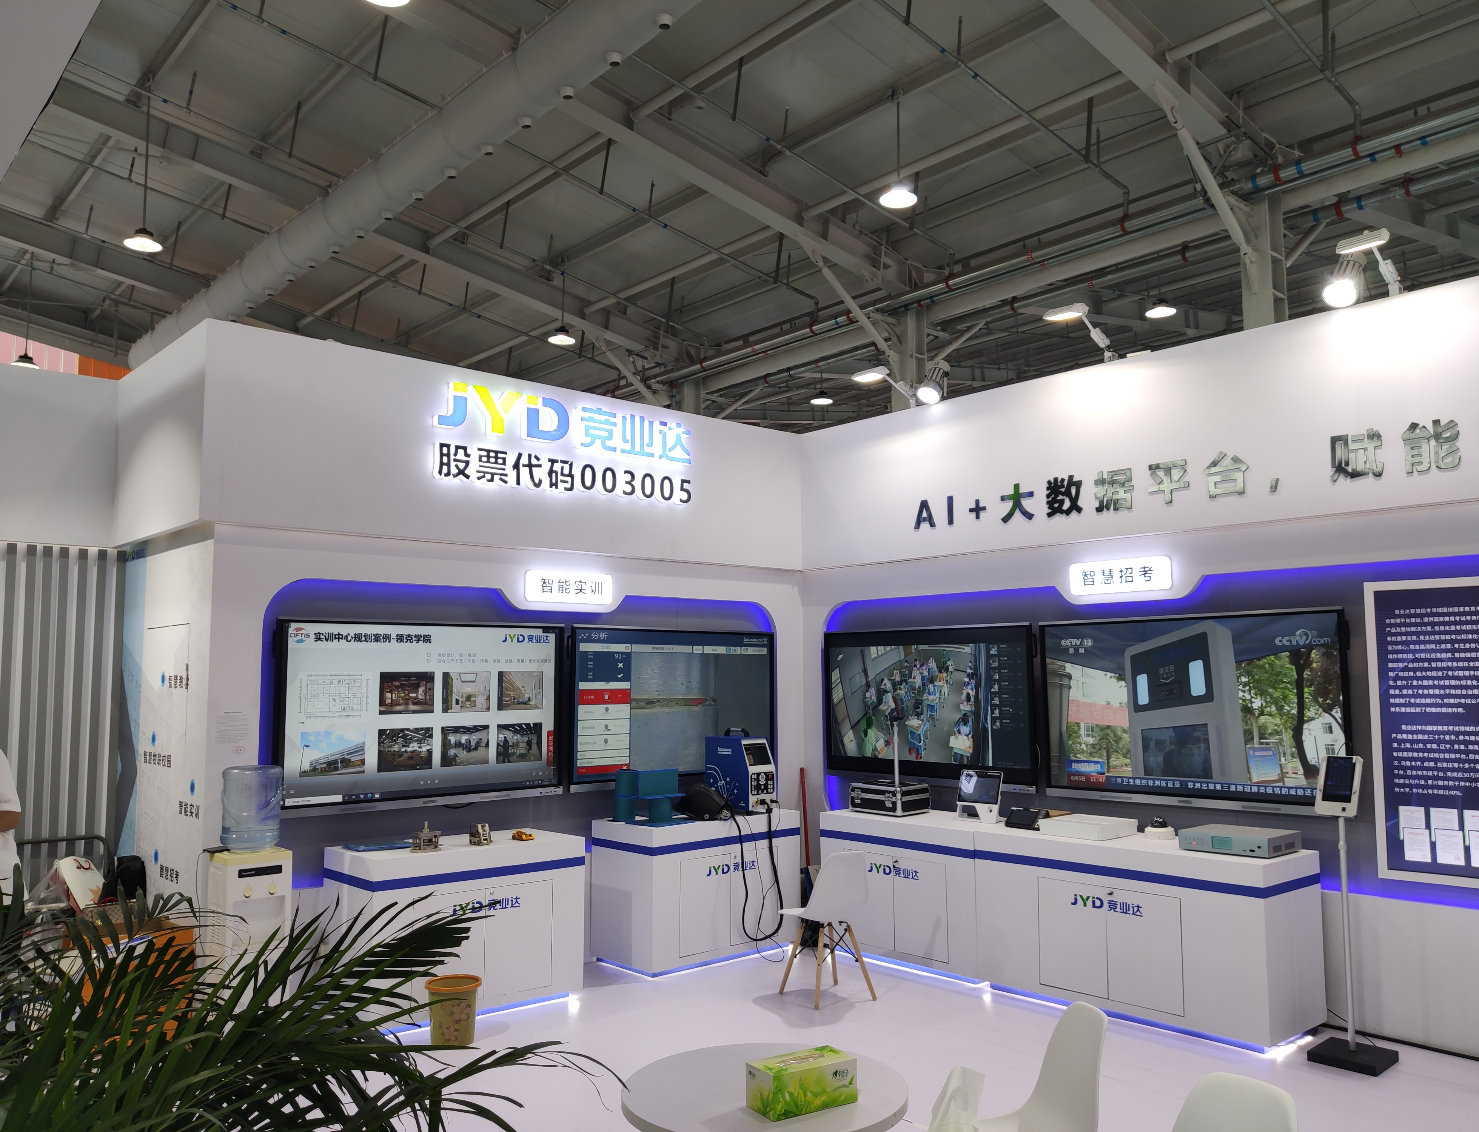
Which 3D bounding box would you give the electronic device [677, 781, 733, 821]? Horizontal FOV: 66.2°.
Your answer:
[{"bbox_3d":[-0.233,1.492,7.223,0.350,0.230,0.250,-1,-6,9],"label":"electronic device"}]

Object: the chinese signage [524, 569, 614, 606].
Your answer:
[{"bbox_3d":[-1.074,0.138,7.095,0.654,0.196,0.040,5,-7,-42],"label":"chinese signage"}]

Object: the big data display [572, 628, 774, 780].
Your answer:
[{"bbox_3d":[-0.422,0.933,7.631,1.737,0.999,0.090,5,-7,-42],"label":"big data display"}]

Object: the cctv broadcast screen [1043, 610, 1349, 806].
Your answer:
[{"bbox_3d":[2.431,0.793,6.191,0.090,1.020,1.725,5,-7,-42],"label":"cctv broadcast screen"}]

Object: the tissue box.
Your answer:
[{"bbox_3d":[0.150,1.237,2.712,0.236,0.102,0.113,3,-7,-31],"label":"tissue box"}]

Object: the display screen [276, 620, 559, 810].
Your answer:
[{"bbox_3d":[-1.722,0.827,6.334,1.725,1.010,0.090,5,-7,-42],"label":"display screen"}]

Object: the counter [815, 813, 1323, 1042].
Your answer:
[{"bbox_3d":[1.687,1.930,6.412,0.595,0.865,2.800,5,-7,-42],"label":"counter"}]

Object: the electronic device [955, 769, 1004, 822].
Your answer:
[{"bbox_3d":[1.507,1.422,7.011,0.280,0.300,0.180,-6,-8,43],"label":"electronic device"}]

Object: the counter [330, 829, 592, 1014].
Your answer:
[{"bbox_3d":[-1.503,1.916,6.055,1.200,0.862,0.580,5,-7,-42],"label":"counter"}]

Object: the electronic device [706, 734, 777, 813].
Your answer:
[{"bbox_3d":[0.011,1.386,7.599,0.250,0.510,0.410,5,-8,-44],"label":"electronic device"}]

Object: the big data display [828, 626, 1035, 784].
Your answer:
[{"bbox_3d":[1.231,0.925,7.508,0.090,1.020,1.725,5,-7,-42],"label":"big data display"}]

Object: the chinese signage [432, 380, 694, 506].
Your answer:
[{"bbox_3d":[-1.018,-0.716,6.939,1.830,0.540,0.070,5,-7,-42],"label":"chinese signage"}]

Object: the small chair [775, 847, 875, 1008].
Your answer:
[{"bbox_3d":[0.487,1.942,6.199,0.440,0.815,0.480,3,-6,-29],"label":"small chair"}]

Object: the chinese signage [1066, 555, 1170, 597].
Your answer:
[{"bbox_3d":[2.188,0.063,6.494,0.040,0.190,0.635,5,-7,-42],"label":"chinese signage"}]

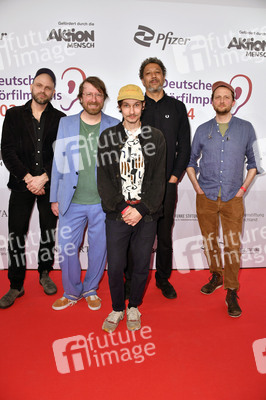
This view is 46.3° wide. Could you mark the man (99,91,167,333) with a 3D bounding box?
[{"bbox_3d":[-0.005,0.072,2.213,0.500,1.693,0.400,2,11,4],"label":"man"}]

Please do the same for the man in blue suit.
[{"bbox_3d":[-0.376,-0.030,2.458,0.580,1.786,0.360,0,11,-6],"label":"man in blue suit"}]

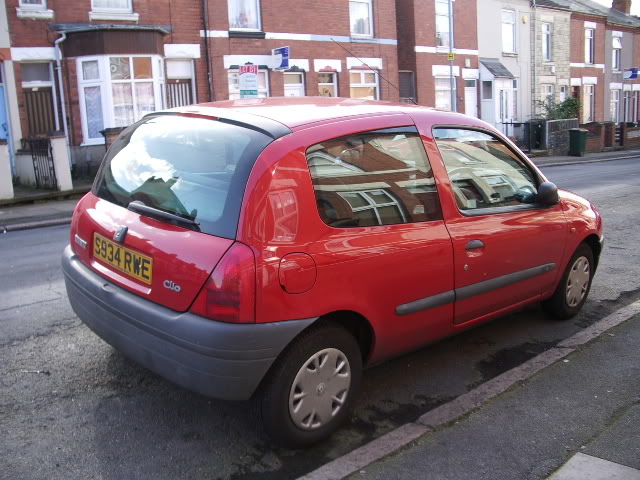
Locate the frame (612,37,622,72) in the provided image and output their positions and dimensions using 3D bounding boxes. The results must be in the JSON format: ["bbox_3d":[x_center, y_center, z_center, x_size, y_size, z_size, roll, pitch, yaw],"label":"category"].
[{"bbox_3d":[14.446,-9.047,31.476,0.850,1.600,0.120,-14,15,-42],"label":"frame"}]

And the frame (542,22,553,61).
[{"bbox_3d":[9.274,-8.058,26.401,0.800,1.560,0.120,-14,15,-42],"label":"frame"}]

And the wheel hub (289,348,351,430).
[{"bbox_3d":[0.003,0.629,2.722,0.365,0.365,0.060,-11,18,-43],"label":"wheel hub"}]

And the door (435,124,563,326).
[{"bbox_3d":[1.016,-0.119,3.630,1.290,1.070,0.250,-11,18,-43],"label":"door"}]

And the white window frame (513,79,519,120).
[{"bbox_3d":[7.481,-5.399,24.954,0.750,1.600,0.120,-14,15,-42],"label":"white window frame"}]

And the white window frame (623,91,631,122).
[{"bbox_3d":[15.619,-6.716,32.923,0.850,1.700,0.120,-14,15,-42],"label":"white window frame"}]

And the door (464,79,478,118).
[{"bbox_3d":[5.376,-4.534,23.009,0.800,2.250,0.120,-14,15,-42],"label":"door"}]

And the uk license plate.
[{"bbox_3d":[-0.850,0.078,2.791,0.020,0.112,0.520,-6,15,-44],"label":"uk license plate"}]

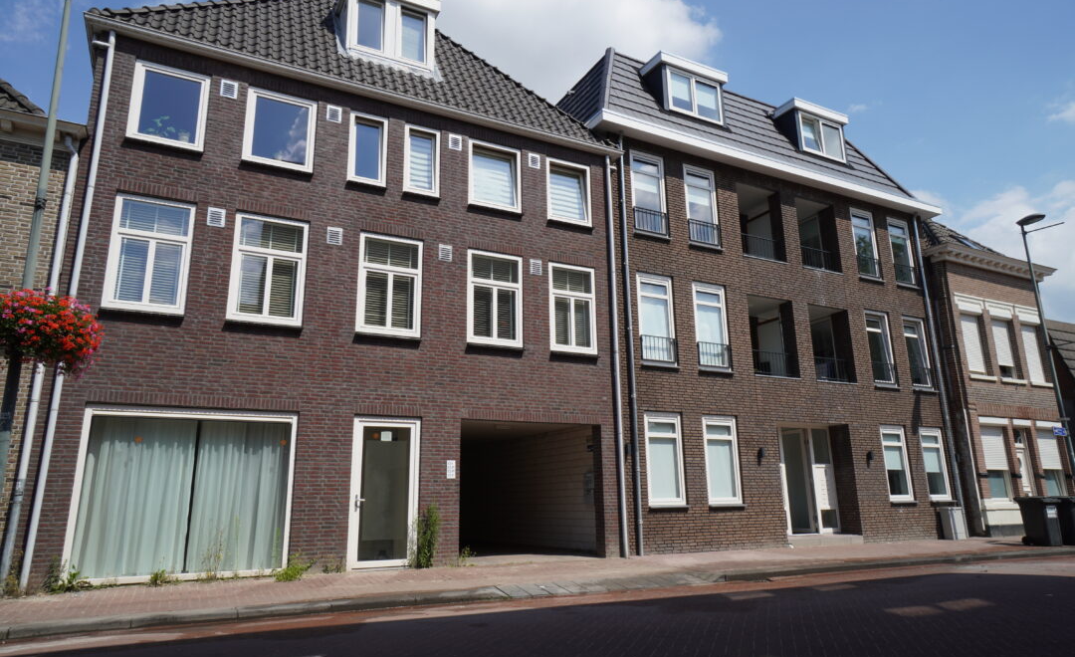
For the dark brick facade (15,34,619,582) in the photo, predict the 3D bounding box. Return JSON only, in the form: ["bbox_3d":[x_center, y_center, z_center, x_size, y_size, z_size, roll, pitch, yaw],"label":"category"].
[{"bbox_3d":[-2.636,-0.163,11.331,9.267,8.116,0.600,6,-16,-26],"label":"dark brick facade"}]

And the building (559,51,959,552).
[{"bbox_3d":[4.371,-0.209,19.698,11.395,12.309,9.480,6,-16,-26],"label":"building"}]

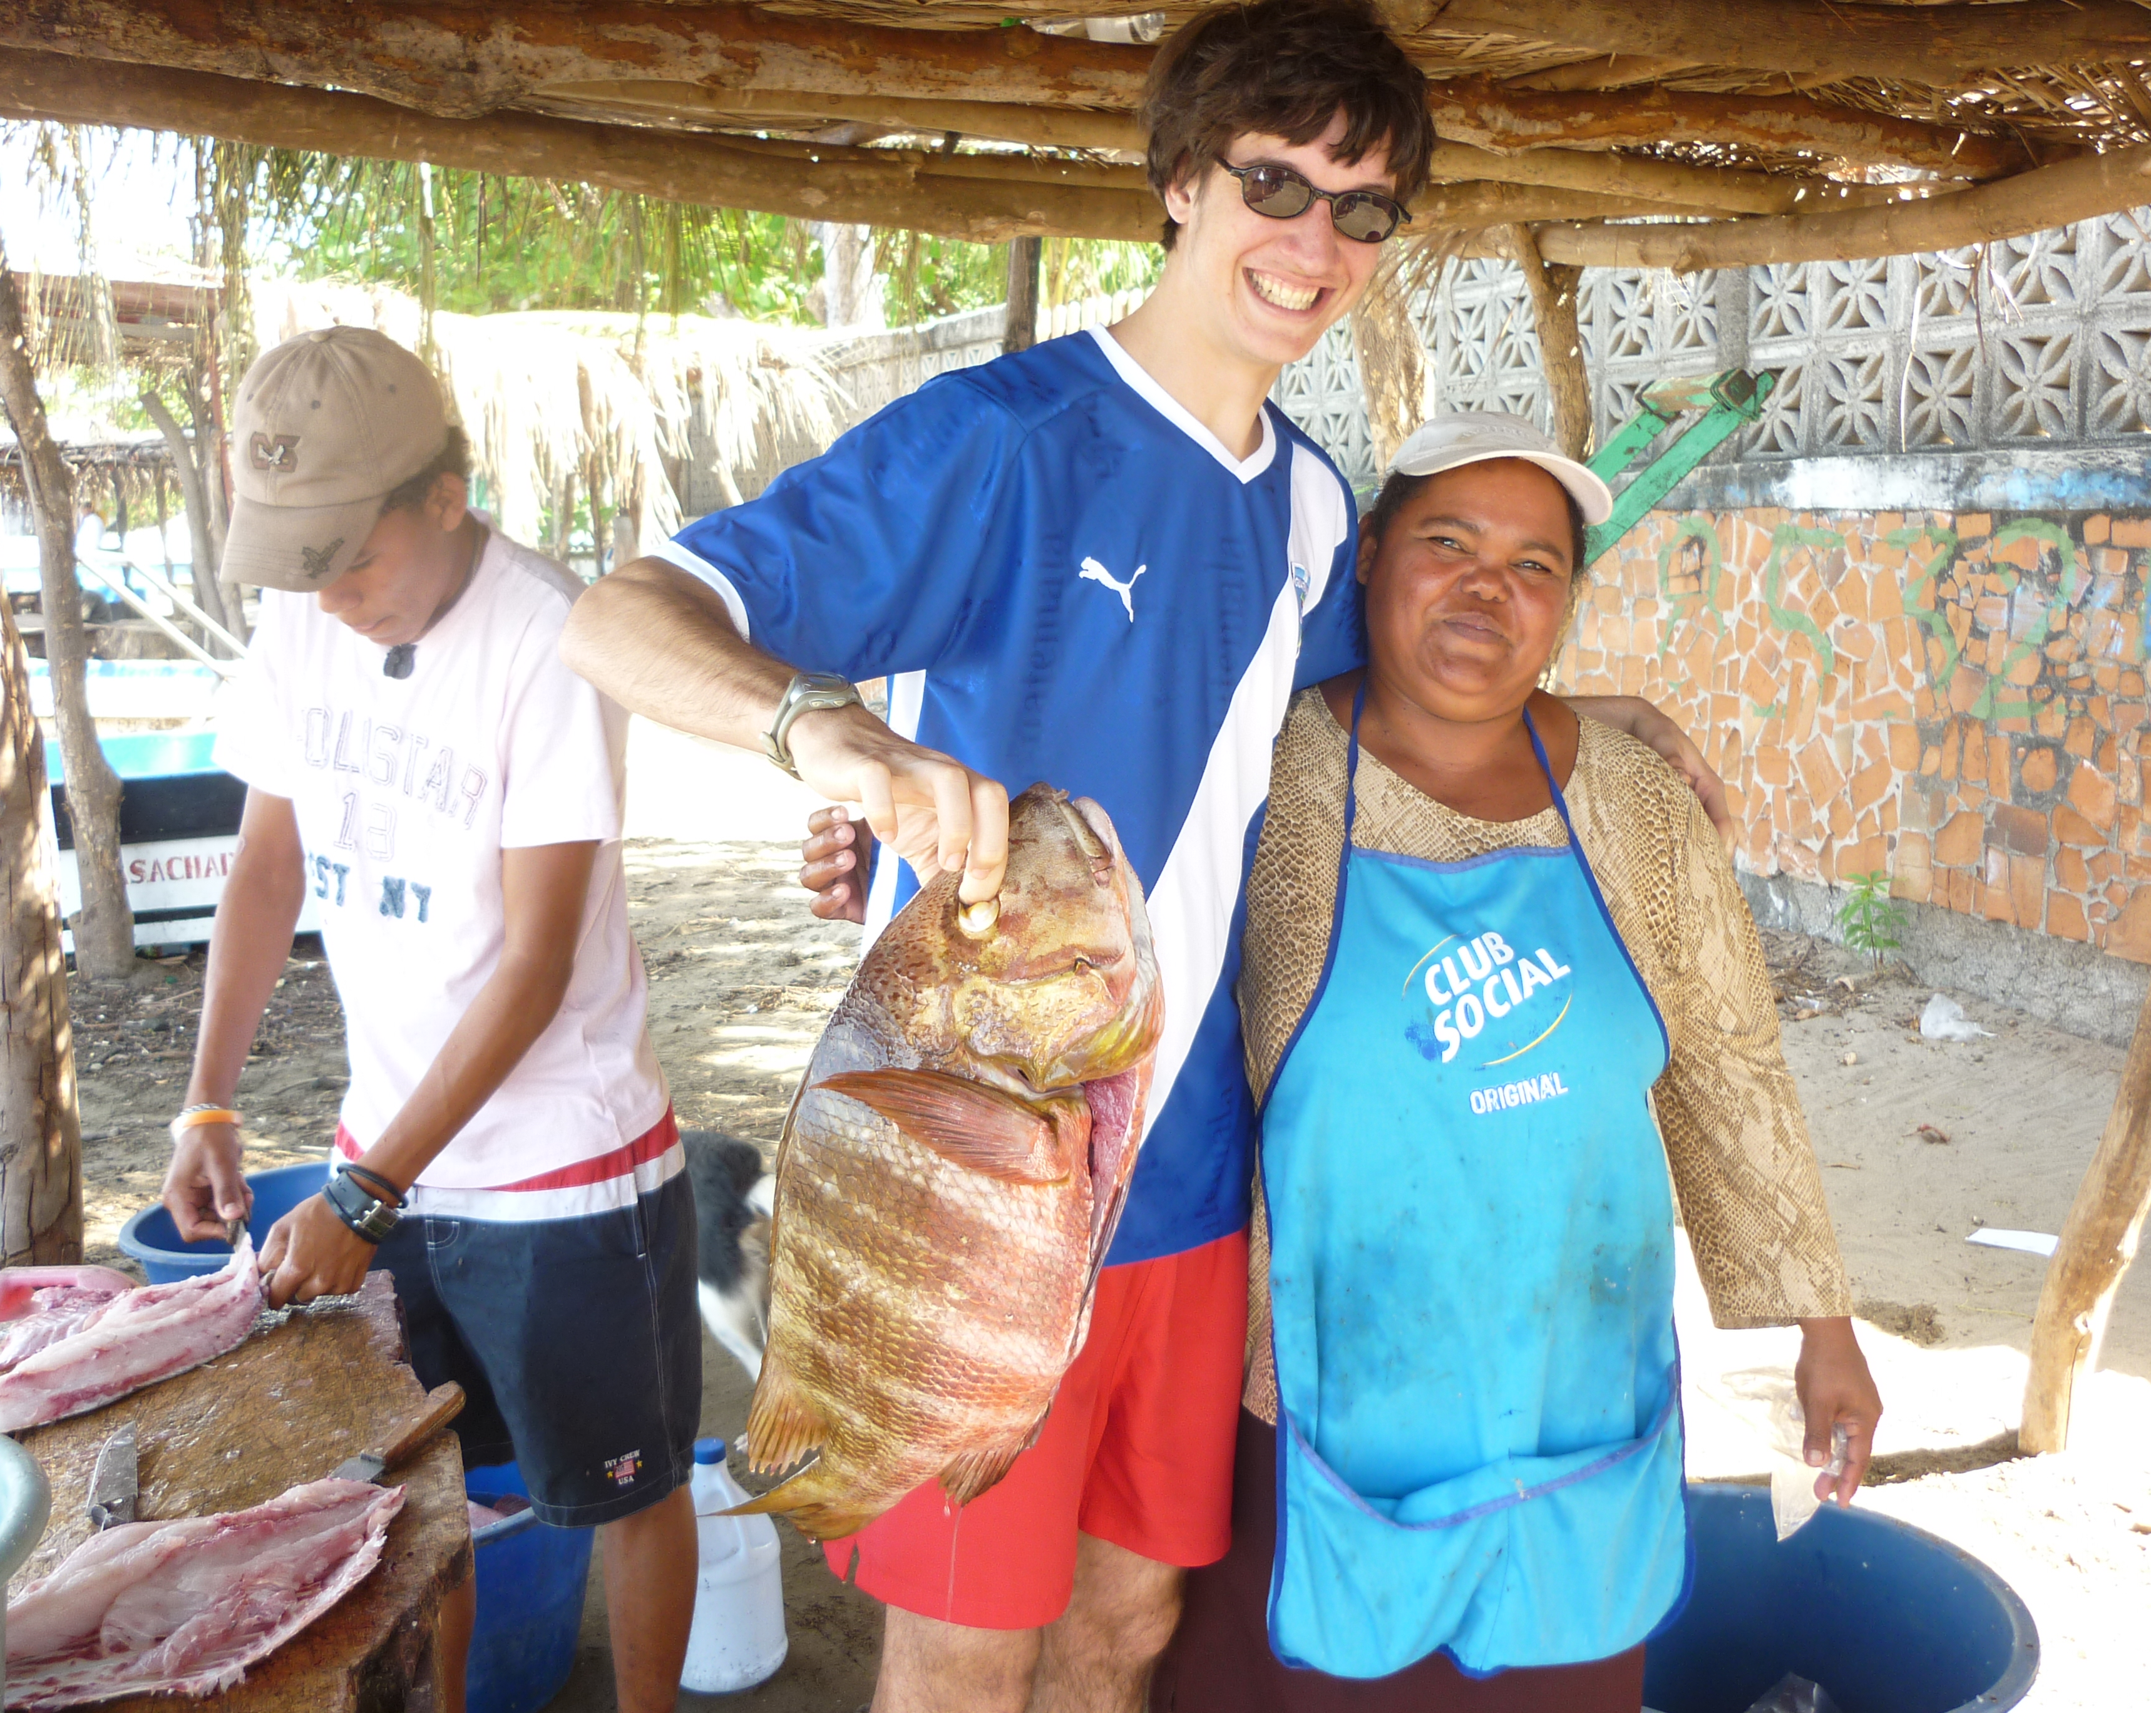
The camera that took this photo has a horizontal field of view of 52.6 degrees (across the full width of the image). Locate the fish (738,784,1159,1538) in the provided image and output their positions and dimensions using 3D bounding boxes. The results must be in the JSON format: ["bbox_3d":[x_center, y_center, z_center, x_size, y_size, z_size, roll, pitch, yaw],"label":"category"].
[{"bbox_3d":[-0.072,0.191,1.250,0.205,0.465,0.135,20,9,16],"label":"fish"}]

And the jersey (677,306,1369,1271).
[{"bbox_3d":[-0.028,-0.046,1.590,0.590,0.690,0.340,0,10,-28],"label":"jersey"}]

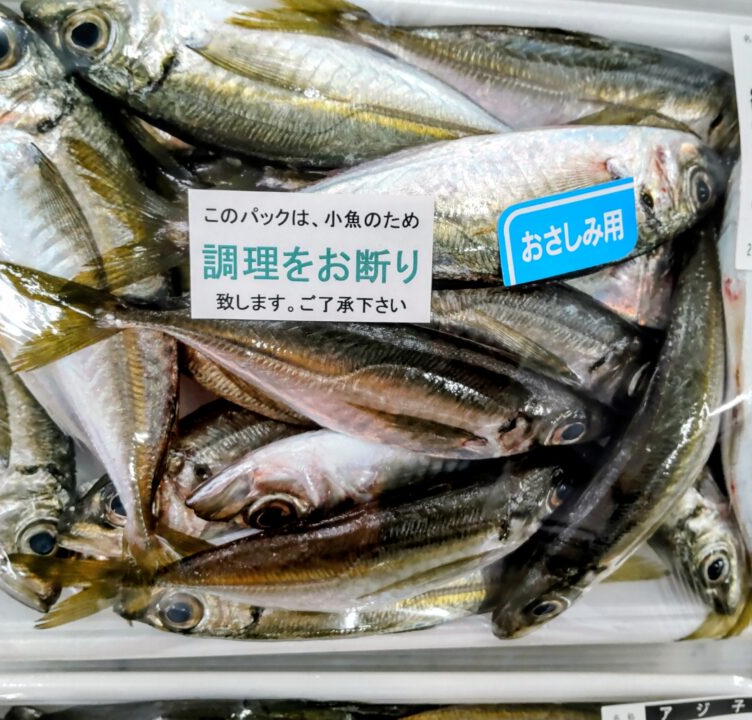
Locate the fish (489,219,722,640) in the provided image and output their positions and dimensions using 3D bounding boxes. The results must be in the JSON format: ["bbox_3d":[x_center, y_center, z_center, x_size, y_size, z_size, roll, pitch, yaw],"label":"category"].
[{"bbox_3d":[0.082,0.020,0.211,0.032,0.036,0.138,24,90,45],"label":"fish"}]

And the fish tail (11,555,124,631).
[{"bbox_3d":[-0.098,0.073,0.212,0.037,0.008,0.024,-12,83,0],"label":"fish tail"}]

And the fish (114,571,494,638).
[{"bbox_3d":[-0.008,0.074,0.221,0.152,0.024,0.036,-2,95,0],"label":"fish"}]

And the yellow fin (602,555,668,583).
[{"bbox_3d":[0.085,0.069,0.220,0.022,0.005,0.009,6,83,0],"label":"yellow fin"}]

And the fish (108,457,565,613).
[{"bbox_3d":[-0.019,0.057,0.211,0.161,0.026,0.037,-10,125,0],"label":"fish"}]

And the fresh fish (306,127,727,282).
[{"bbox_3d":[0.012,-0.048,0.209,0.191,0.026,0.045,-3,102,0],"label":"fresh fish"}]

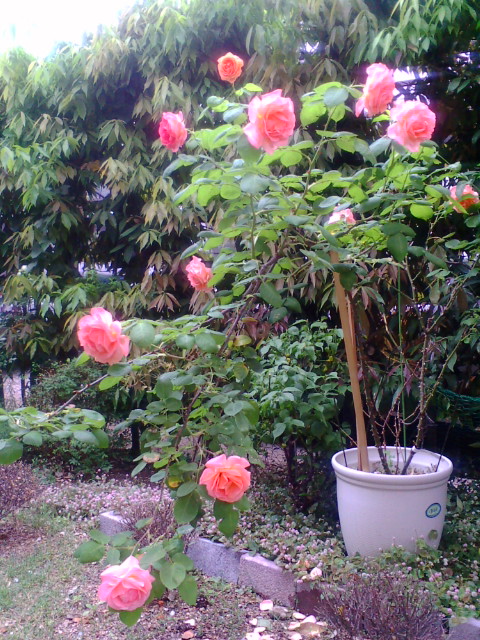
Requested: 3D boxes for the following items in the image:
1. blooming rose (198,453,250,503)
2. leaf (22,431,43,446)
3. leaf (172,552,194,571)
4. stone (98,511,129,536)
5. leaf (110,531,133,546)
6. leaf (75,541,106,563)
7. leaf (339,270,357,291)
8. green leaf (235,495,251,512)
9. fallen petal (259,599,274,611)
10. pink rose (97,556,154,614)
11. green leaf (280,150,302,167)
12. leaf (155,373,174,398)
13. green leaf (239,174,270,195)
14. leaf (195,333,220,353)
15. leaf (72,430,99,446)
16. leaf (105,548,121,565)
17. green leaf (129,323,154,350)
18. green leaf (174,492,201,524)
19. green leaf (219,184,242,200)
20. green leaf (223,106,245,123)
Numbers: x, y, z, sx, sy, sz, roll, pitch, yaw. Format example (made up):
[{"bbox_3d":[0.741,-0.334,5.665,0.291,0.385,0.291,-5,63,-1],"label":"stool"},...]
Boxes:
[{"bbox_3d":[-0.036,0.367,1.500,0.118,0.110,0.085,0,2,0],"label":"blooming rose"},{"bbox_3d":[-0.481,0.275,1.500,0.046,0.037,0.028,0,2,0],"label":"leaf"},{"bbox_3d":[-0.134,0.571,1.530,0.053,0.012,0.045,18,49,13],"label":"leaf"},{"bbox_3d":[-0.436,0.800,2.440,0.210,0.100,0.060,2,3,43],"label":"stone"},{"bbox_3d":[-0.258,0.476,1.410,0.047,0.034,0.030,0,3,0],"label":"leaf"},{"bbox_3d":[-0.349,0.537,1.500,0.073,0.012,0.049,-7,47,-26],"label":"leaf"},{"bbox_3d":[0.281,-0.104,1.690,0.044,0.057,0.012,-3,-12,10],"label":"leaf"},{"bbox_3d":[0.004,0.432,1.540,0.042,0.044,0.025,0,2,0],"label":"green leaf"},{"bbox_3d":[0.079,0.847,1.920,0.038,0.018,0.034,0,3,0],"label":"fallen petal"},{"bbox_3d":[-0.236,0.549,1.350,0.117,0.117,0.095,0,21,-7],"label":"pink rose"},{"bbox_3d":[0.133,-0.417,1.670,0.053,0.012,0.050,4,-41,4],"label":"green leaf"},{"bbox_3d":[-0.190,0.165,1.630,0.050,0.064,0.025,0,2,0],"label":"leaf"},{"bbox_3d":[0.040,-0.350,1.670,0.074,0.050,0.035,0,2,0],"label":"green leaf"},{"bbox_3d":[-0.081,0.056,1.620,0.067,0.048,0.012,37,-23,14],"label":"leaf"},{"bbox_3d":[-0.356,0.275,1.500,0.063,0.038,0.035,0,2,0],"label":"leaf"},{"bbox_3d":[-0.276,0.514,1.400,0.034,0.010,0.044,10,37,-7],"label":"leaf"},{"bbox_3d":[-0.223,0.035,1.470,0.056,0.066,0.014,-4,-29,-9],"label":"green leaf"},{"bbox_3d":[-0.116,0.411,1.410,0.053,0.068,0.025,0,3,0],"label":"green leaf"},{"bbox_3d":[-0.023,-0.330,1.670,0.053,0.050,0.012,0,46,-1],"label":"green leaf"},{"bbox_3d":[-0.016,-0.508,1.600,0.053,0.039,0.035,1,3,11],"label":"green leaf"}]

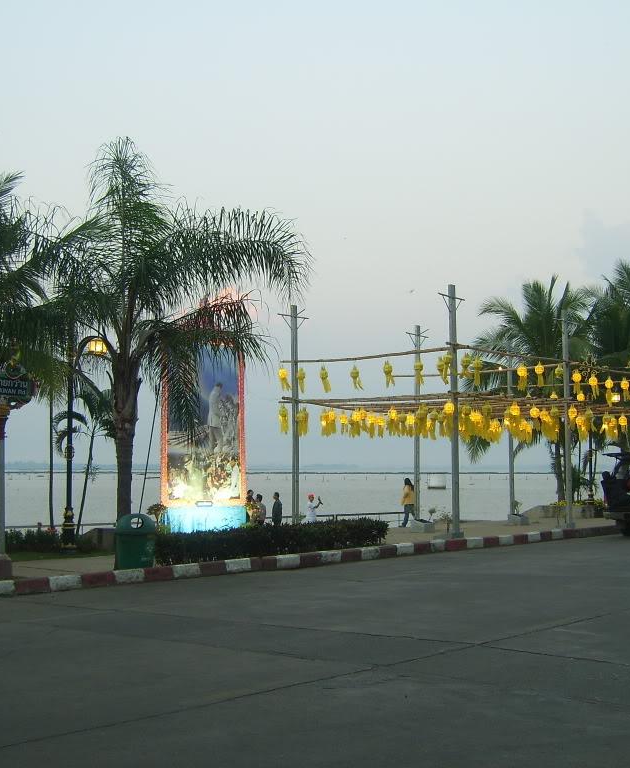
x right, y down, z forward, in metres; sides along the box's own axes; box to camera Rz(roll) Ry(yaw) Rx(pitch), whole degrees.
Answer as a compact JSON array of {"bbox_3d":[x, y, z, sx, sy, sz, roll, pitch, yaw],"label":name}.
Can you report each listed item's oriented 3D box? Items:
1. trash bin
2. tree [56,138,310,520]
[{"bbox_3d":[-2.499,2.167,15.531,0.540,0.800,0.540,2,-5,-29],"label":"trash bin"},{"bbox_3d":[-2.658,-0.787,21.420,4.900,7.700,4.600,0,-4,0],"label":"tree"}]

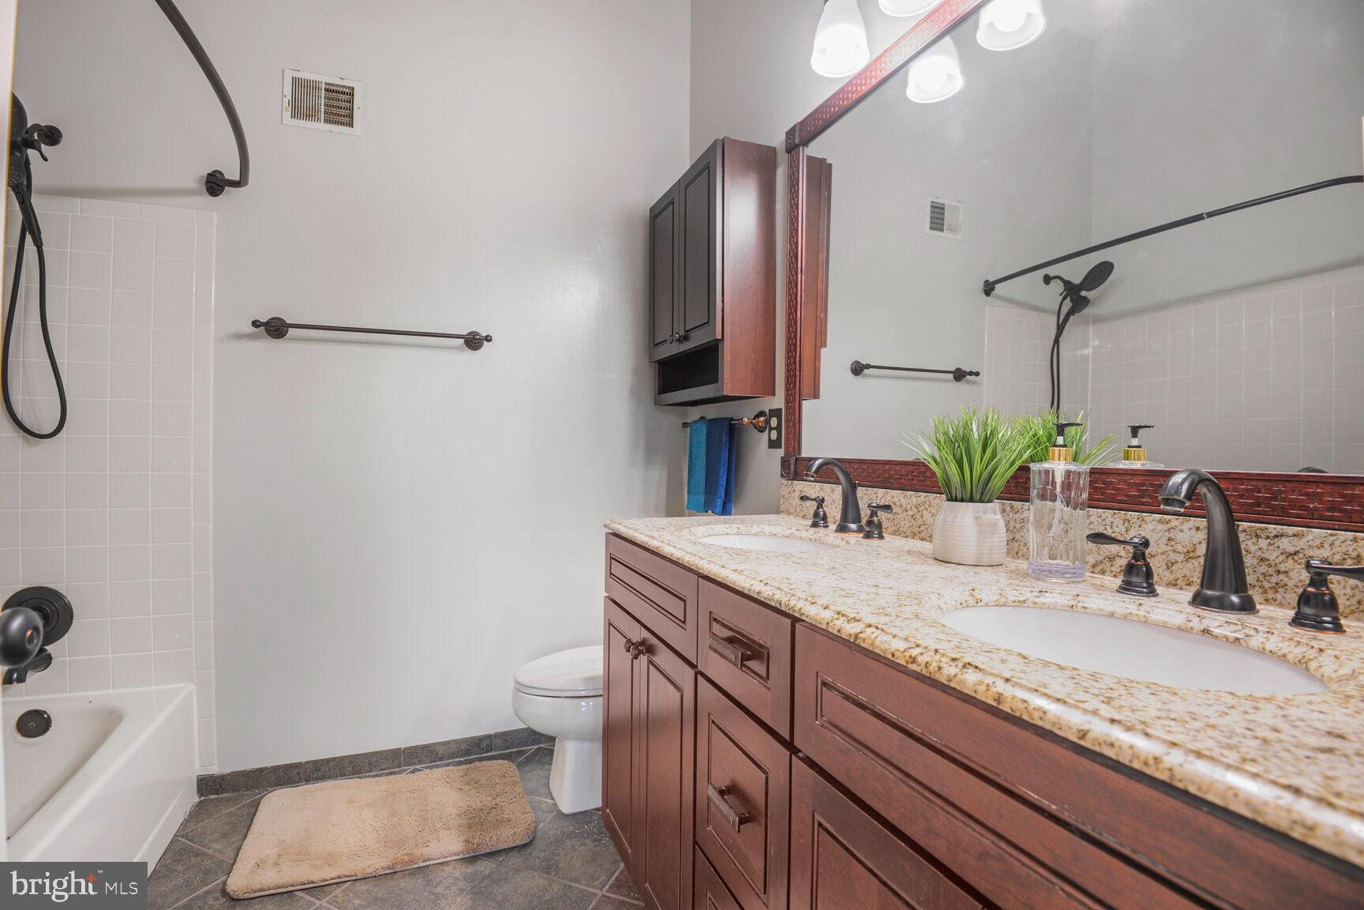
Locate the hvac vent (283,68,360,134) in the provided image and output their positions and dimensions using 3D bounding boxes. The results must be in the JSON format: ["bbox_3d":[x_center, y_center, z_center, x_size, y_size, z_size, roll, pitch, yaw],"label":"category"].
[{"bbox_3d":[-1.180,-1.157,1.988,0.236,0.186,0.016,0,0,-23],"label":"hvac vent"}]

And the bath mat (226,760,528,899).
[{"bbox_3d":[-0.859,1.075,1.806,0.780,0.028,0.485,0,0,-23],"label":"bath mat"}]

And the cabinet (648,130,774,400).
[{"bbox_3d":[0.082,-0.556,2.063,0.200,0.757,0.578,0,0,-23],"label":"cabinet"}]

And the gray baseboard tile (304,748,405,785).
[{"bbox_3d":[-1.112,1.052,2.033,0.305,0.074,0.012,0,0,-20],"label":"gray baseboard tile"}]

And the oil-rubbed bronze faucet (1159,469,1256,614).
[{"bbox_3d":[0.591,0.097,0.689,0.172,0.164,0.068,0,0,-23],"label":"oil-rubbed bronze faucet"}]

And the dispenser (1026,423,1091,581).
[{"bbox_3d":[0.549,0.065,0.882,0.078,0.228,0.078,0,0,-23],"label":"dispenser"}]

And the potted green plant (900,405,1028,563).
[{"bbox_3d":[0.494,0.046,1.051,0.190,0.262,0.200,0,0,-23],"label":"potted green plant"}]

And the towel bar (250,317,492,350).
[{"bbox_3d":[-1.004,-0.403,2.009,0.720,0.070,0.078,0,0,-23],"label":"towel bar"}]

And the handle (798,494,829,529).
[{"bbox_3d":[0.319,0.134,1.472,0.045,0.077,0.088,0,1,-36],"label":"handle"}]

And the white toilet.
[{"bbox_3d":[-0.176,0.721,1.959,0.720,0.740,0.430,0,0,-23],"label":"white toilet"}]

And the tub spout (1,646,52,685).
[{"bbox_3d":[-1.837,0.592,1.688,0.074,0.075,0.148,0,0,-23],"label":"tub spout"}]

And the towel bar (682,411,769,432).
[{"bbox_3d":[0.131,-0.107,2.091,0.080,0.068,0.550,0,0,-23],"label":"towel bar"}]

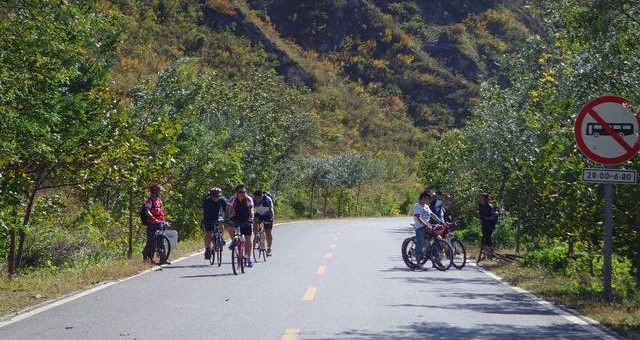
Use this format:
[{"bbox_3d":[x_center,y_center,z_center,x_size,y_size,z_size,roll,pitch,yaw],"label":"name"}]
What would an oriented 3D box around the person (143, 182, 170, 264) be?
[{"bbox_3d":[-3.530,1.158,46.700,0.480,1.764,0.520,-1,-1,44],"label":"person"}]

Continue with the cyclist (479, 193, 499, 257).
[{"bbox_3d":[4.284,1.386,55.000,0.420,1.602,0.500,0,-1,-30],"label":"cyclist"}]

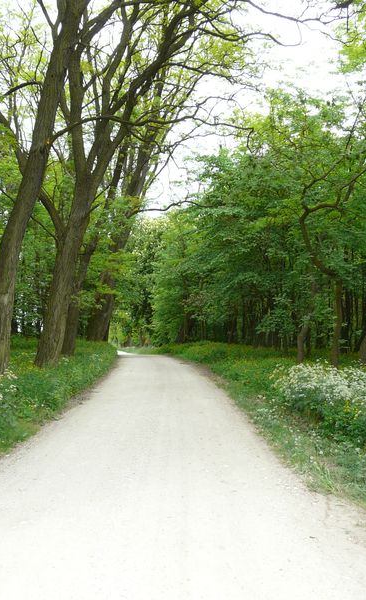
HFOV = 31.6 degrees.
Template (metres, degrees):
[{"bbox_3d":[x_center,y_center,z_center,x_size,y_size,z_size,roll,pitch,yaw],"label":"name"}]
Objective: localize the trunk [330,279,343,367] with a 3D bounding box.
[{"bbox_3d":[4.669,0.825,19.561,0.280,2.960,0.270,2,-3,14],"label":"trunk"}]

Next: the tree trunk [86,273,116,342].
[{"bbox_3d":[-4.233,0.513,34.089,1.150,3.980,1.050,9,-3,-7],"label":"tree trunk"}]

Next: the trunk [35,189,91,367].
[{"bbox_3d":[-3.607,-0.629,19.636,0.880,5.670,0.820,11,-3,-11],"label":"trunk"}]

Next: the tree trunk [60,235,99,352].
[{"bbox_3d":[-3.976,-0.087,25.113,0.660,4.870,0.600,11,-3,-9],"label":"tree trunk"}]

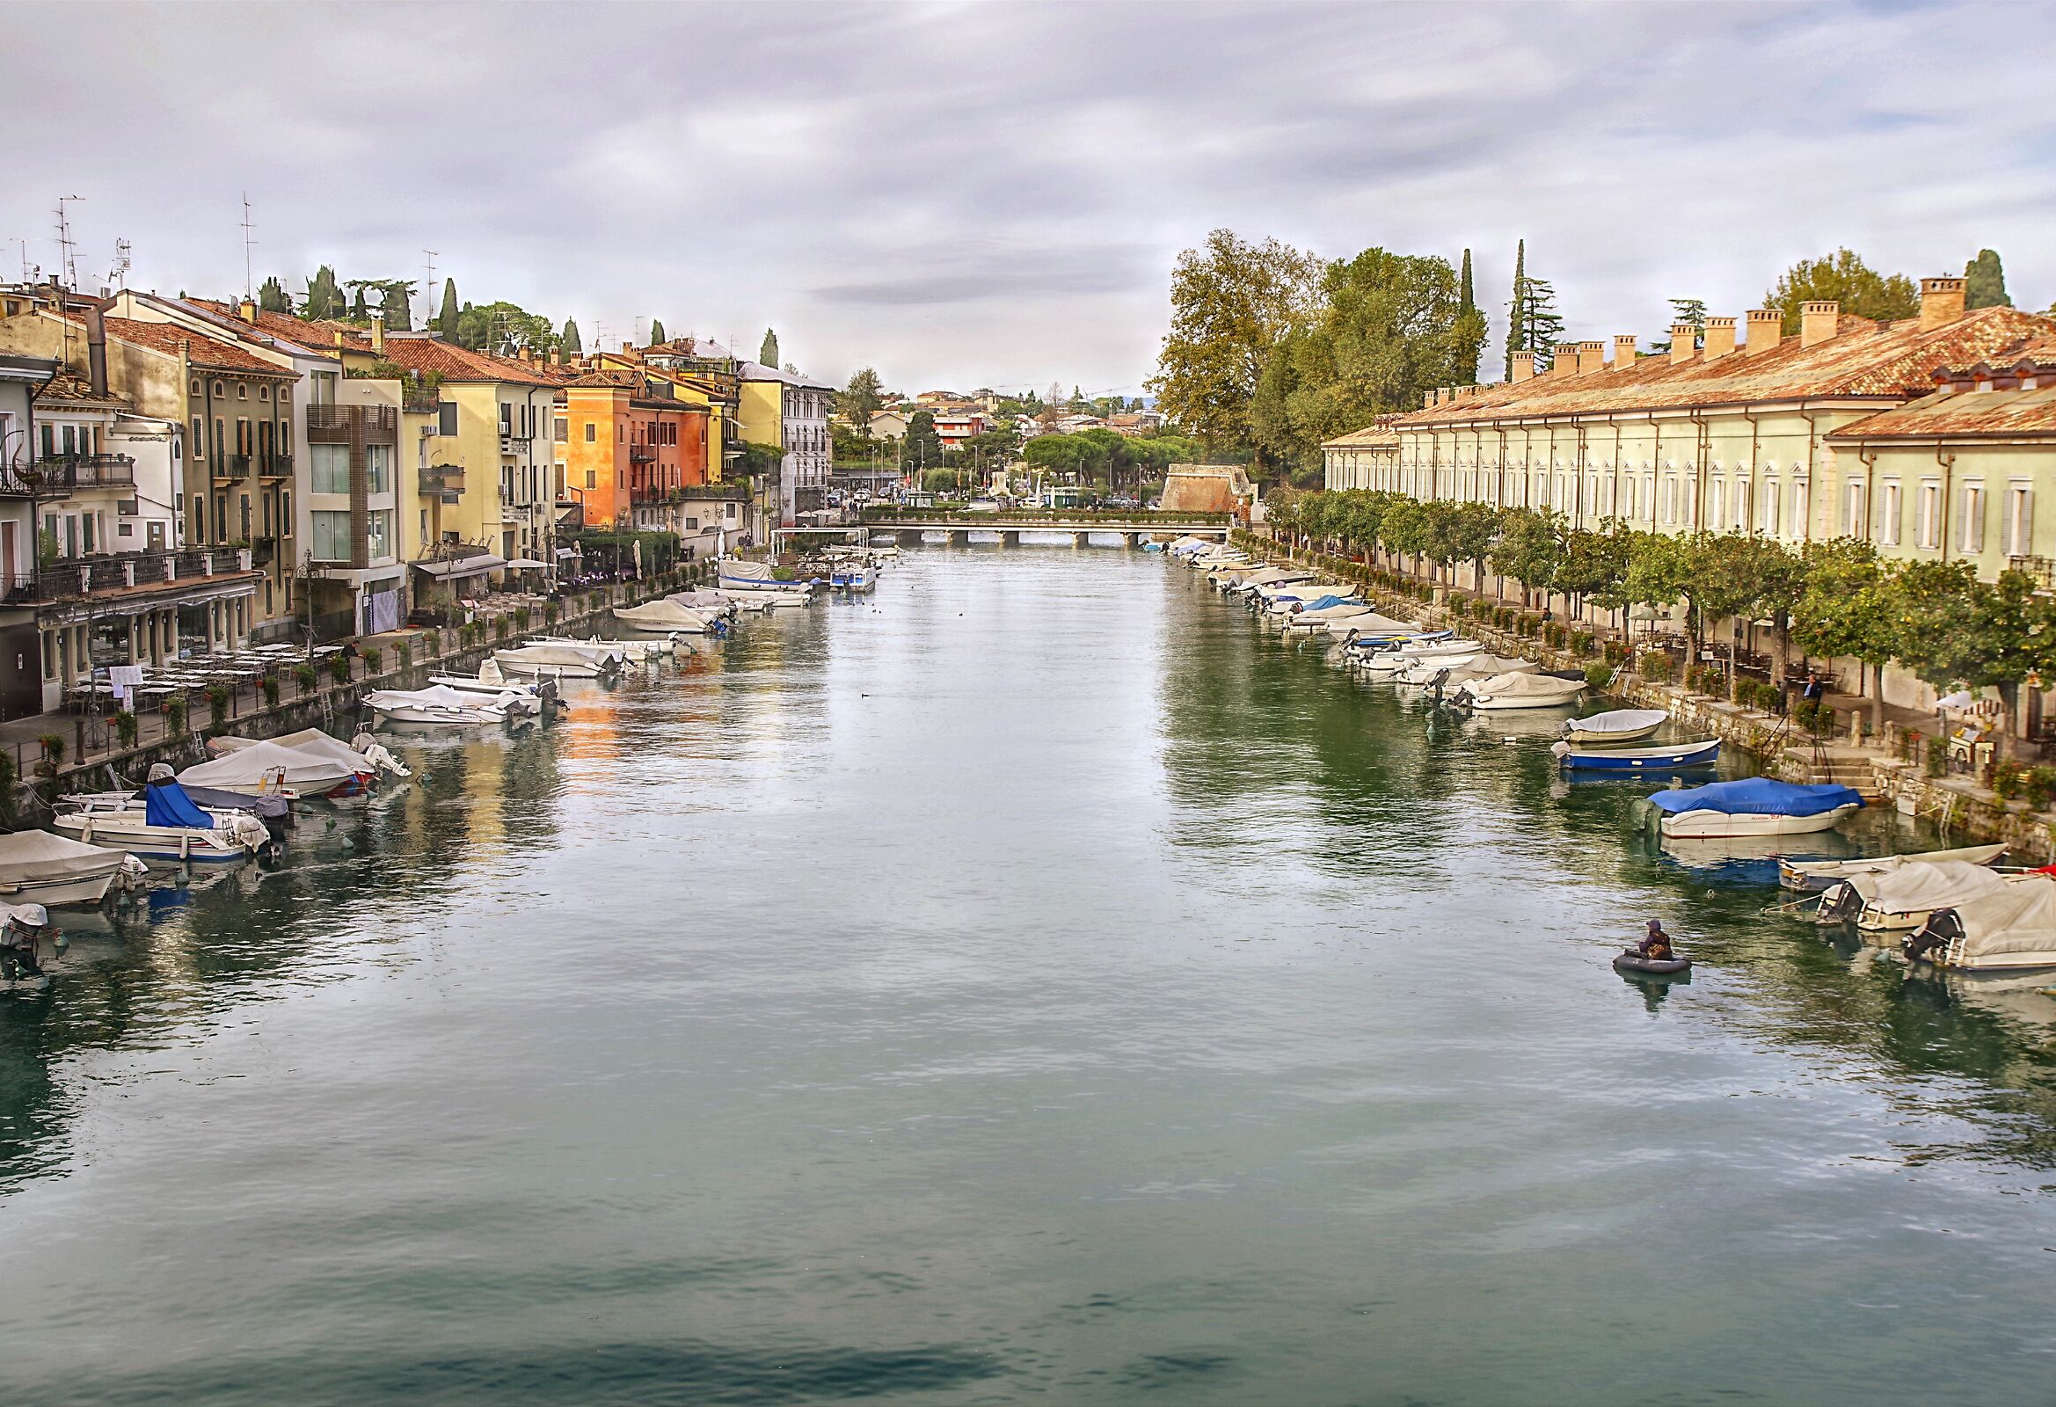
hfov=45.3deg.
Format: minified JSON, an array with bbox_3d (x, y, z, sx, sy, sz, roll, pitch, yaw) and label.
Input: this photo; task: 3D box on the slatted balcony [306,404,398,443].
[{"bbox_3d":[-30.150,-12.439,110.340,2.300,1.650,5.600,1,6,2],"label":"slatted balcony"}]

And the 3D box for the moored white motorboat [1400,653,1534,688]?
[{"bbox_3d":[19.018,-1.431,106.356,5.550,1.300,2.100,0,6,-5],"label":"moored white motorboat"}]

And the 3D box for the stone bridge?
[{"bbox_3d":[1.913,-18.140,253.606,39.492,3.500,10.000,1,6,0],"label":"stone bridge"}]

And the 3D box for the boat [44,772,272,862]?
[{"bbox_3d":[-20.757,2.671,58.839,5.495,1.800,2.100,2,6,11],"label":"boat"}]

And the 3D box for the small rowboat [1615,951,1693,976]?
[{"bbox_3d":[11.805,4.864,46.450,1.400,0.380,1.050,1,6,8],"label":"small rowboat"}]

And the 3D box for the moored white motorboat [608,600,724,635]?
[{"bbox_3d":[-19.009,-4.459,129.609,5.500,1.550,2.100,2,6,11],"label":"moored white motorboat"}]

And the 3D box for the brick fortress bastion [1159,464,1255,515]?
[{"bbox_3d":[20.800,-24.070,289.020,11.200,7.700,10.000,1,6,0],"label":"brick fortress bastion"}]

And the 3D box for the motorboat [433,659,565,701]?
[{"bbox_3d":[-19.788,-0.690,91.635,5.526,1.750,2.100,2,6,18],"label":"motorboat"}]

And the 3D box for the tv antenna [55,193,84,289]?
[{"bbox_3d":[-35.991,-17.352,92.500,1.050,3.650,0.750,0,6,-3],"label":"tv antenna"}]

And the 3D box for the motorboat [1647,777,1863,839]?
[{"bbox_3d":[19.029,2.679,64.400,5.624,1.350,2.100,0,6,-4],"label":"motorboat"}]

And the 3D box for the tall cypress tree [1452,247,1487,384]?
[{"bbox_3d":[41.669,-29.107,233.427,3.000,28.043,3.000,1,6,0],"label":"tall cypress tree"}]

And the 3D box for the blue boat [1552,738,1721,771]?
[{"bbox_3d":[19.212,1.488,77.628,5.211,1.000,1.700,0,6,-5],"label":"blue boat"}]

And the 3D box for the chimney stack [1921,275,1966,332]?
[{"bbox_3d":[38.632,-16.811,103.900,1.700,2.350,1.000,0,6,-1],"label":"chimney stack"}]

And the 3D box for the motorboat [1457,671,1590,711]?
[{"bbox_3d":[19.002,-0.474,94.738,4.900,1.400,2.000,-1,6,-14],"label":"motorboat"}]

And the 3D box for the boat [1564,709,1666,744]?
[{"bbox_3d":[20.015,0.840,83.949,3.650,1.000,1.650,-1,6,-16],"label":"boat"}]

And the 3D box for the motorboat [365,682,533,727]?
[{"bbox_3d":[-20.599,-0.039,87.703,6.196,1.250,2.100,1,6,7],"label":"motorboat"}]

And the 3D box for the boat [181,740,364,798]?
[{"bbox_3d":[-20.861,1.884,67.938,4.850,1.450,2.000,0,6,-2],"label":"boat"}]

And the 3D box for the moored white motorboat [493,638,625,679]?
[{"bbox_3d":[-19.983,-1.935,105.339,5.985,1.400,2.100,2,6,12],"label":"moored white motorboat"}]

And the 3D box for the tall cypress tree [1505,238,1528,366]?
[{"bbox_3d":[46.082,-29.110,231.452,2.300,28.530,2.300,1,6,0],"label":"tall cypress tree"}]

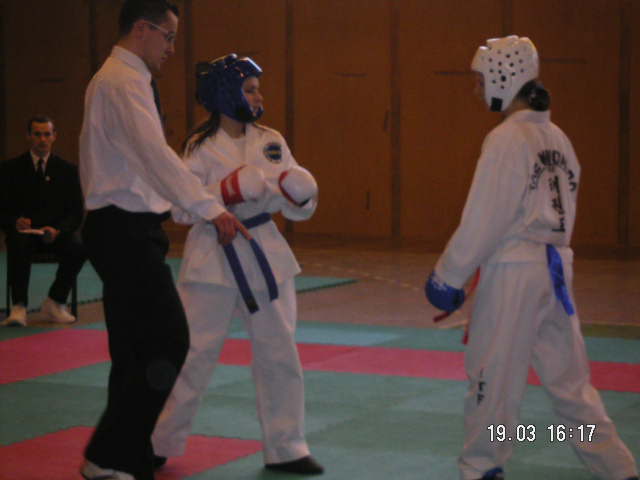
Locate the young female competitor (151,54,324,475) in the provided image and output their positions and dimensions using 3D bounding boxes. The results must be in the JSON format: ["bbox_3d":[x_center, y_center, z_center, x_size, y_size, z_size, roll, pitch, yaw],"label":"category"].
[{"bbox_3d":[-0.308,0.095,7.480,0.530,1.580,0.640,-3,5,-33],"label":"young female competitor"}]

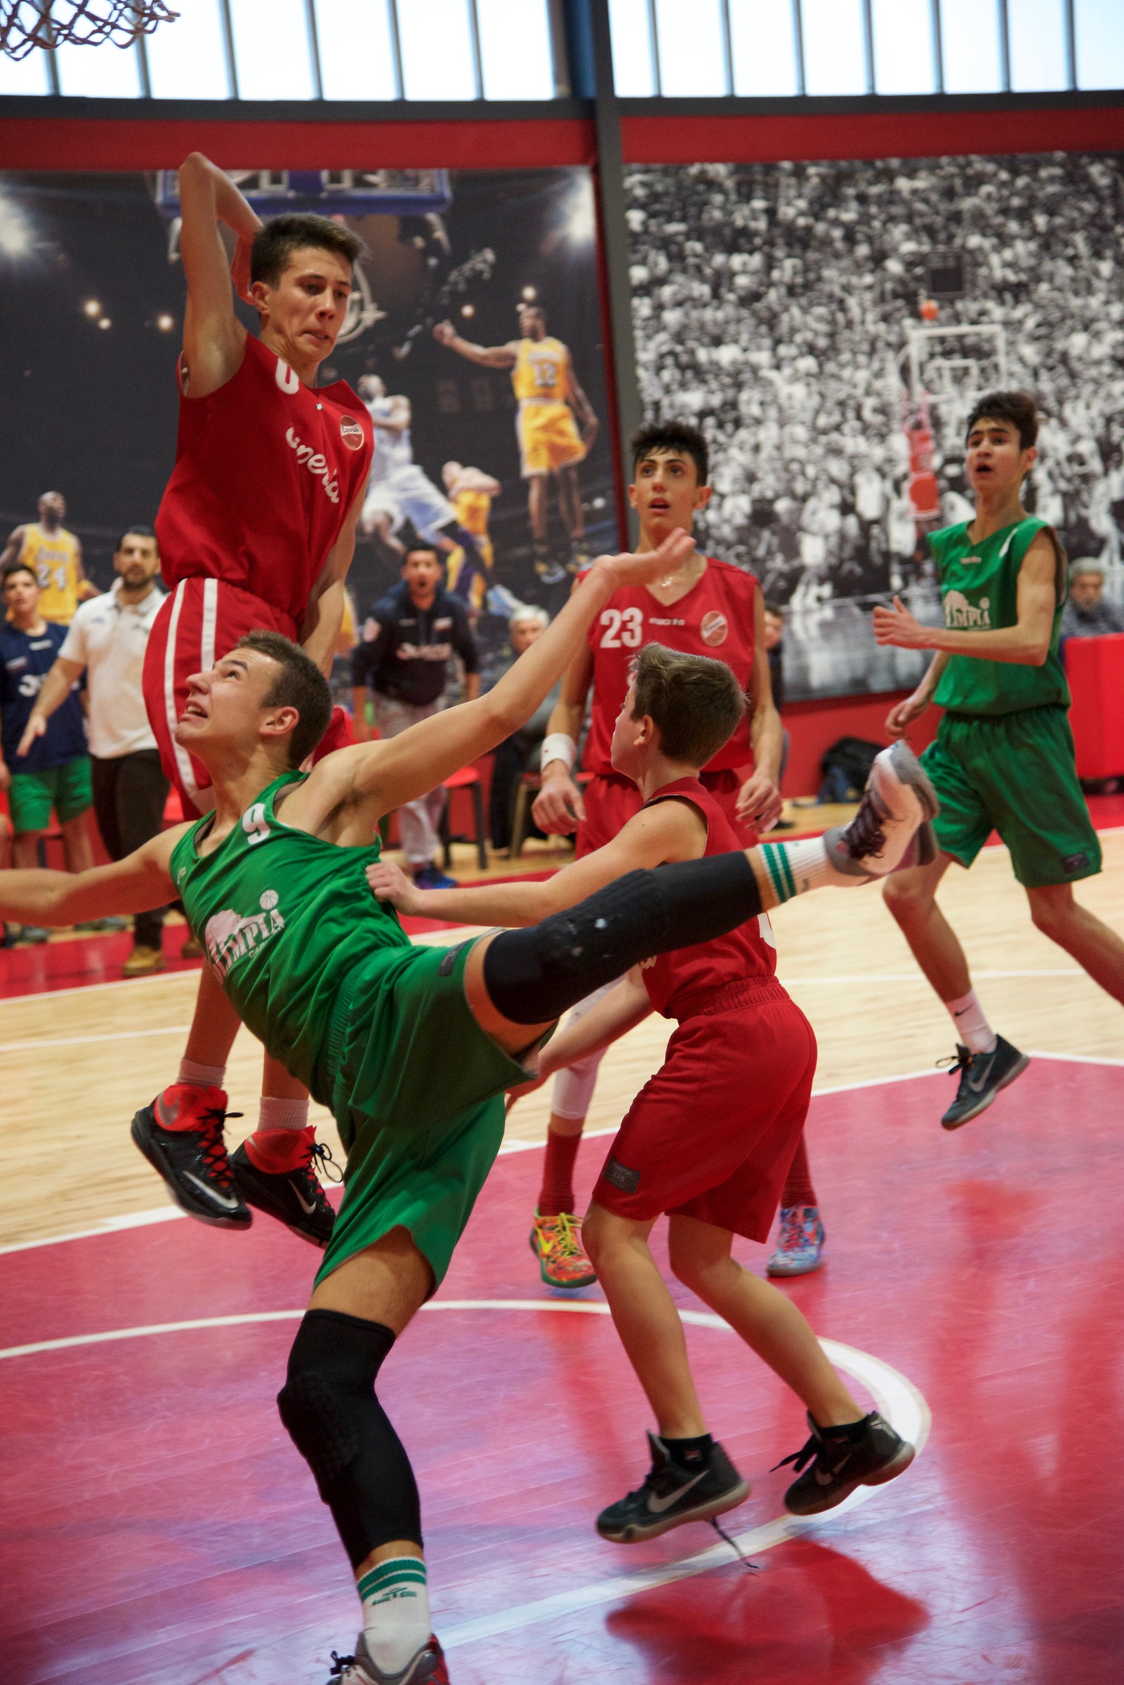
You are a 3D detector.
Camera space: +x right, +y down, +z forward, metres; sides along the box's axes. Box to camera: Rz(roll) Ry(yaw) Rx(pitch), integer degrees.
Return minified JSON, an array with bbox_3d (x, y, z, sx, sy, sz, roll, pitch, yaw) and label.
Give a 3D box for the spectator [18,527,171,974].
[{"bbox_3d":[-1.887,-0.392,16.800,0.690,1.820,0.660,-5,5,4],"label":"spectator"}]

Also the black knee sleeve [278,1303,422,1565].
[{"bbox_3d":[-0.319,0.908,6.080,0.200,0.390,0.145,-3,-11,-36],"label":"black knee sleeve"}]

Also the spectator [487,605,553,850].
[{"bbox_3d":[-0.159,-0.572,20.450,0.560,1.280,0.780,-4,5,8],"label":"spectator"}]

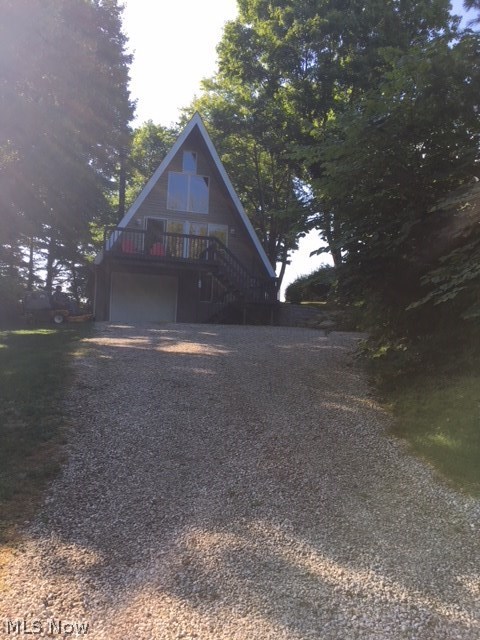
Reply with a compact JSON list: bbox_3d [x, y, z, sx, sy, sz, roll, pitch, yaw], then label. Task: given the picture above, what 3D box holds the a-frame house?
[{"bbox_3d":[-3.581,-4.374,28.633,8.350,9.750,10.000,3,-4,-18],"label":"a-frame house"}]

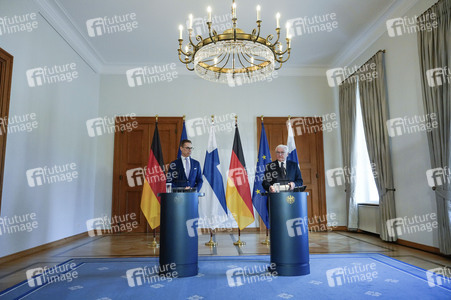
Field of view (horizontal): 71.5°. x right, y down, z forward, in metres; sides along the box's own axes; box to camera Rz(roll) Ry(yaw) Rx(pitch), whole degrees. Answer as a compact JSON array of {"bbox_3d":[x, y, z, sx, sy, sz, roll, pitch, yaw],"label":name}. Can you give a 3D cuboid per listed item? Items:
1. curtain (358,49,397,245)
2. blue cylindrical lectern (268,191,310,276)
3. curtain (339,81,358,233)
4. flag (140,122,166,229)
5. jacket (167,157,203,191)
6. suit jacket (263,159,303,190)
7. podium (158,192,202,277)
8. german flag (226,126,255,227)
[{"bbox_3d":[3.374,-0.063,6.994,0.200,3.950,1.080,0,-8,-3],"label":"curtain"},{"bbox_3d":[0.869,1.112,4.276,0.600,1.060,0.470,-1,-8,0],"label":"blue cylindrical lectern"},{"bbox_3d":[3.323,0.080,8.124,0.200,3.980,1.000,0,-8,-3],"label":"curtain"},{"bbox_3d":[-1.490,0.530,6.681,0.590,2.240,0.300,0,-8,-3],"label":"flag"},{"bbox_3d":[-0.622,0.478,4.767,0.570,0.760,0.380,1,-8,-9],"label":"jacket"},{"bbox_3d":[0.866,0.517,4.748,0.600,0.750,0.400,-2,-8,7],"label":"suit jacket"},{"bbox_3d":[-0.623,1.128,4.287,0.600,1.060,0.470,0,-8,-7],"label":"podium"},{"bbox_3d":[0.306,0.567,6.706,0.600,2.240,0.300,0,-8,-3],"label":"german flag"}]

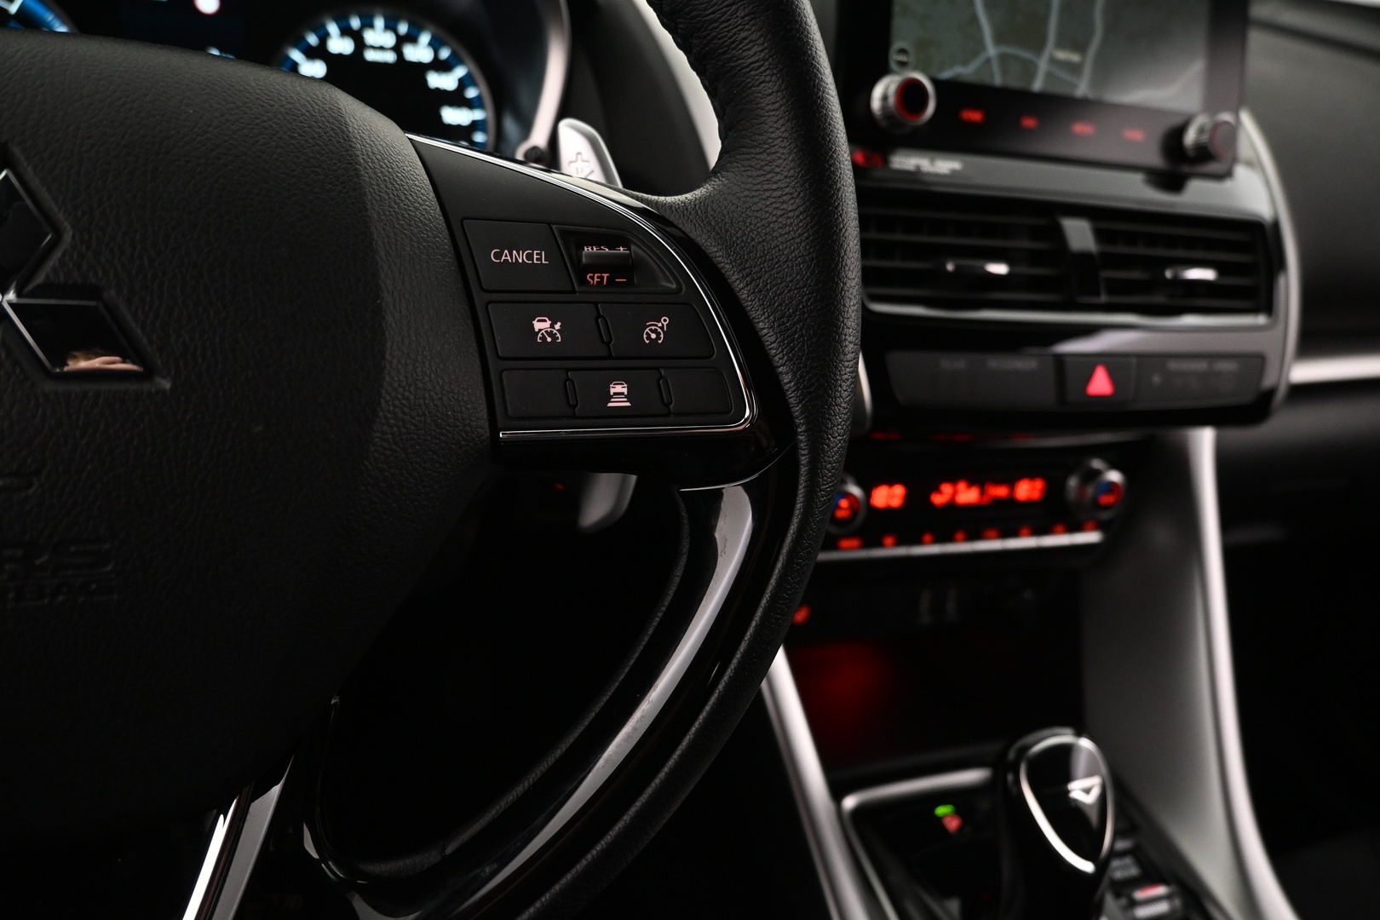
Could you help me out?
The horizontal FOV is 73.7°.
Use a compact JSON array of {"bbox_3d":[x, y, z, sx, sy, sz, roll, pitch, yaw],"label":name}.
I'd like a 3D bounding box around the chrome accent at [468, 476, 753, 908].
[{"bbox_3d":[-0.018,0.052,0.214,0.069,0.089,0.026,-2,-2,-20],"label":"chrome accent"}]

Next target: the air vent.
[{"bbox_3d":[0.170,-0.087,0.411,0.220,0.051,0.032,-2,-2,-20],"label":"air vent"}]

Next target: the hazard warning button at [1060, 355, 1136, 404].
[{"bbox_3d":[0.176,-0.034,0.399,0.039,0.021,0.010,-2,1,-20],"label":"hazard warning button"}]

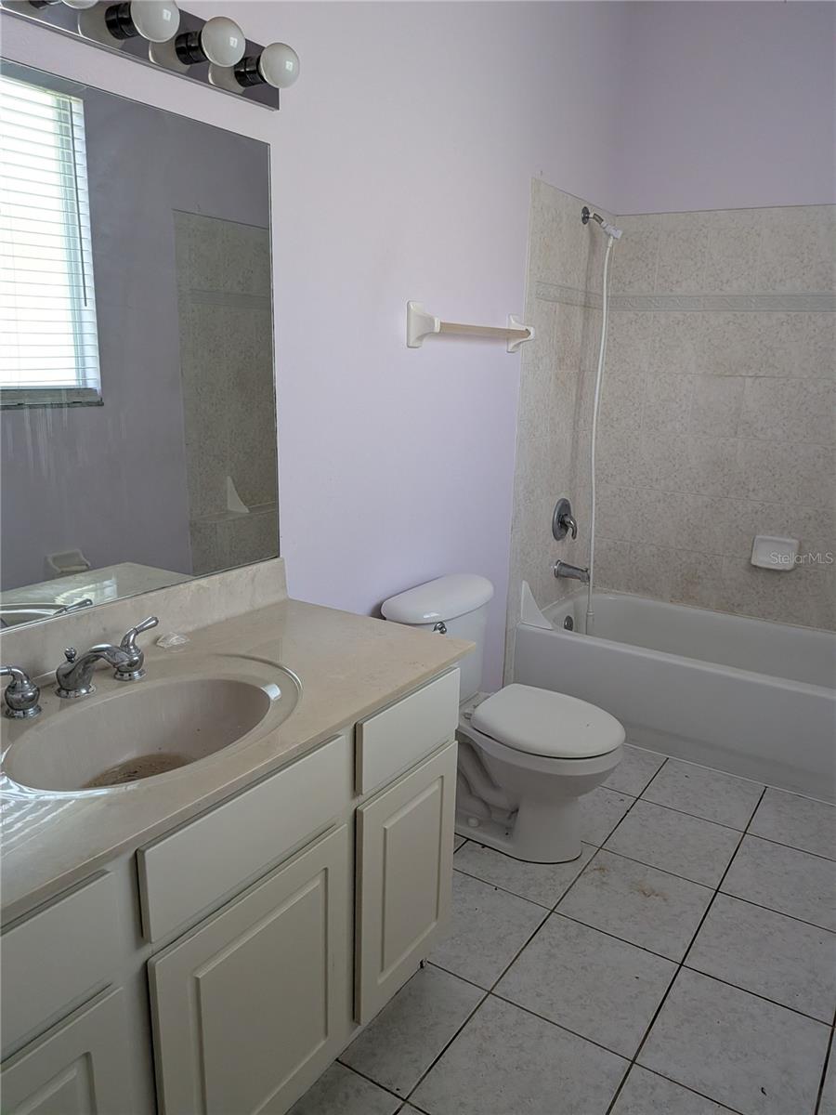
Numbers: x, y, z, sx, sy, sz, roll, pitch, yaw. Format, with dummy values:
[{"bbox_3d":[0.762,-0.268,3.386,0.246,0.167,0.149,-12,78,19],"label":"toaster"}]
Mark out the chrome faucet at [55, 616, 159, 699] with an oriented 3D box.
[{"bbox_3d":[-0.514,0.182,1.398,0.205,0.113,0.220,11,17,33],"label":"chrome faucet"}]

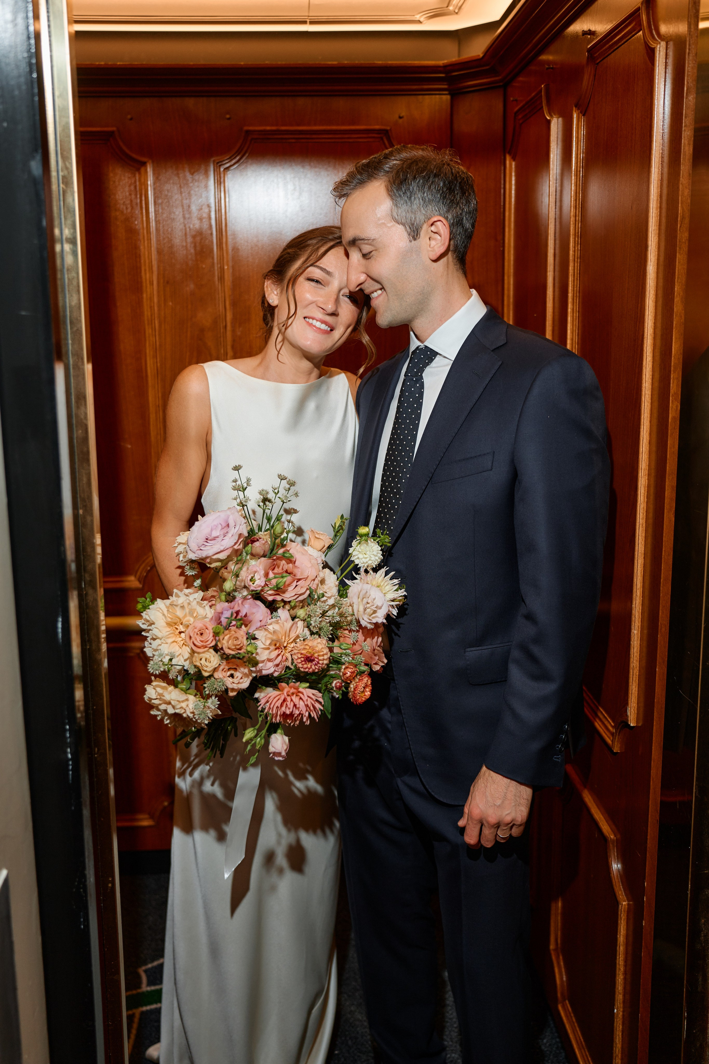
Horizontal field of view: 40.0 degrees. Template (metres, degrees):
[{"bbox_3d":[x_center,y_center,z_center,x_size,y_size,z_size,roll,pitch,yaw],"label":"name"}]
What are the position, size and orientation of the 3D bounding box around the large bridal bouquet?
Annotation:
[{"bbox_3d":[-0.122,0.122,1.430,0.370,0.410,0.320,-1,11,-2],"label":"large bridal bouquet"}]

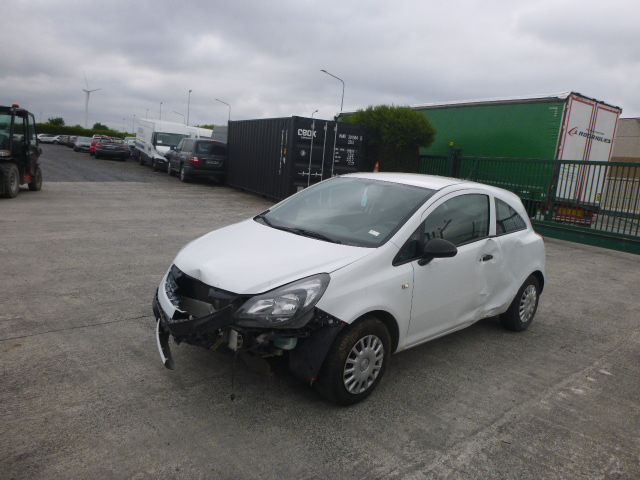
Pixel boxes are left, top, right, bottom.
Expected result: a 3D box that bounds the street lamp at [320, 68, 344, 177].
[{"bbox_3d":[0.728,-9.059,36.244,2.150,8.000,0.250,0,12,-28],"label":"street lamp"}]

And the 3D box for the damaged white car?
[{"bbox_3d":[0.600,0.127,4.232,3.950,1.490,1.750,-4,14,-43],"label":"damaged white car"}]

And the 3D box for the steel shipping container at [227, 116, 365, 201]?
[{"bbox_3d":[-1.232,-2.879,16.592,2.438,2.591,6.058,0,12,-29],"label":"steel shipping container"}]

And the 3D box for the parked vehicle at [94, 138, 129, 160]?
[{"bbox_3d":[-14.711,-6.374,32.262,1.820,1.450,4.400,0,12,-28],"label":"parked vehicle"}]

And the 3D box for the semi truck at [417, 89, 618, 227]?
[{"bbox_3d":[4.856,-3.489,19.858,2.550,4.030,13.600,0,12,-28],"label":"semi truck"}]

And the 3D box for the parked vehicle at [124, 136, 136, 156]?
[{"bbox_3d":[-16.509,-7.993,40.265,1.800,1.600,4.300,0,12,-29],"label":"parked vehicle"}]

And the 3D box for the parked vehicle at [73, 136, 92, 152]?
[{"bbox_3d":[-20.310,-8.241,39.939,1.780,1.480,4.300,-2,13,-34],"label":"parked vehicle"}]

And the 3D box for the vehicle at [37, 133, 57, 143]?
[{"bbox_3d":[-36.741,-13.721,62.800,4.300,1.460,1.780,8,11,12],"label":"vehicle"}]

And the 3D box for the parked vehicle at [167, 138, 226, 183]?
[{"bbox_3d":[-5.504,-3.575,20.623,1.840,1.700,4.500,0,12,-28],"label":"parked vehicle"}]

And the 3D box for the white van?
[{"bbox_3d":[-9.181,-5.586,27.403,2.060,2.600,5.900,-1,12,-32],"label":"white van"}]

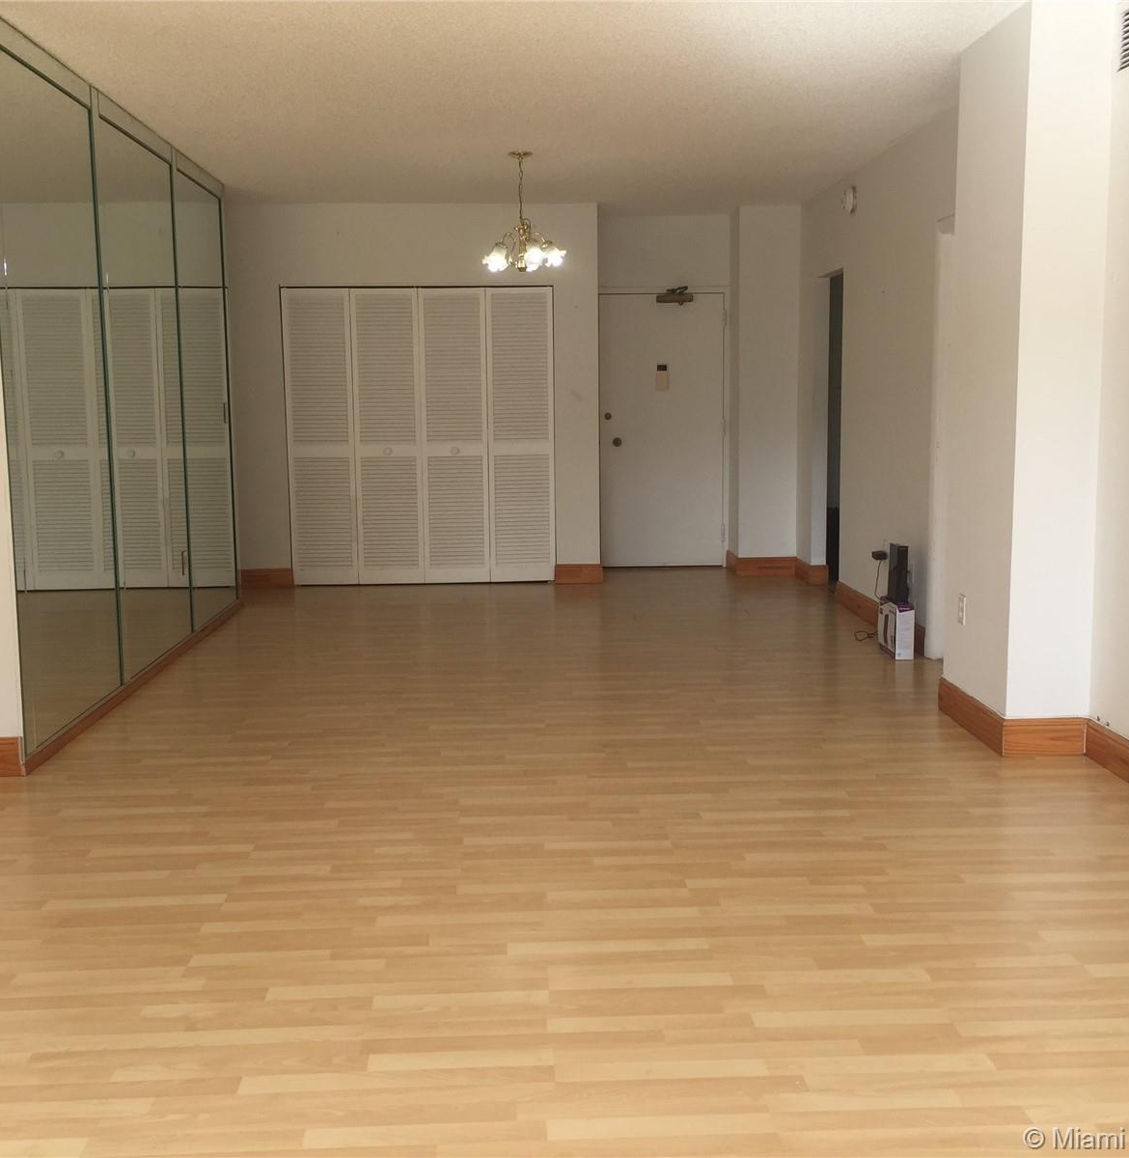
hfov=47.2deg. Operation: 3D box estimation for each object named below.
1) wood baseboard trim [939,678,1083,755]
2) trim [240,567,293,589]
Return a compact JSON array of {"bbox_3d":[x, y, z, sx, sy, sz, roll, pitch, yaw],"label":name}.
[{"bbox_3d":[1.719,0.522,5.004,0.302,0.138,0.687,-1,8,-2],"label":"wood baseboard trim"},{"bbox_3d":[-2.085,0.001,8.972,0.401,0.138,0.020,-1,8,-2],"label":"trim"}]

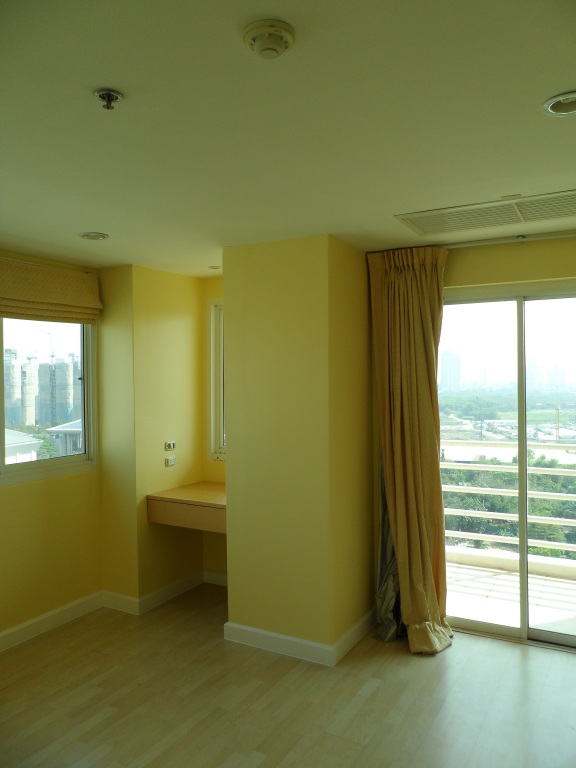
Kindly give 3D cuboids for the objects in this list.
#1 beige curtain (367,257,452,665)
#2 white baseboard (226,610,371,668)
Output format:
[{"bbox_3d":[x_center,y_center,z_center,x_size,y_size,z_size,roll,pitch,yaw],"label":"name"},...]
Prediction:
[{"bbox_3d":[0.718,0.365,3.452,0.512,2.352,0.304,0,1,29],"label":"beige curtain"},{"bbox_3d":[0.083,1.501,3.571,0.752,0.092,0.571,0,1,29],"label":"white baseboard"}]

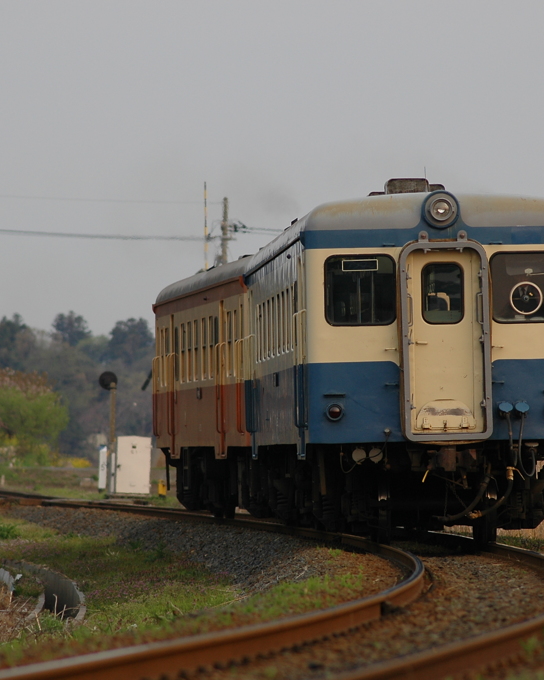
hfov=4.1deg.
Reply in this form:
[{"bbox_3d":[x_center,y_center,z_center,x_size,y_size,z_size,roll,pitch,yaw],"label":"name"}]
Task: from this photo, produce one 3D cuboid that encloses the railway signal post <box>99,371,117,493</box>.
[{"bbox_3d":[-3.753,2.099,175.000,0.420,2.800,0.320,0,-1,-14],"label":"railway signal post"}]

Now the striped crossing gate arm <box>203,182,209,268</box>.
[{"bbox_3d":[-1.259,-0.411,150.000,0.080,5.340,0.080,-1,-1,18],"label":"striped crossing gate arm"}]

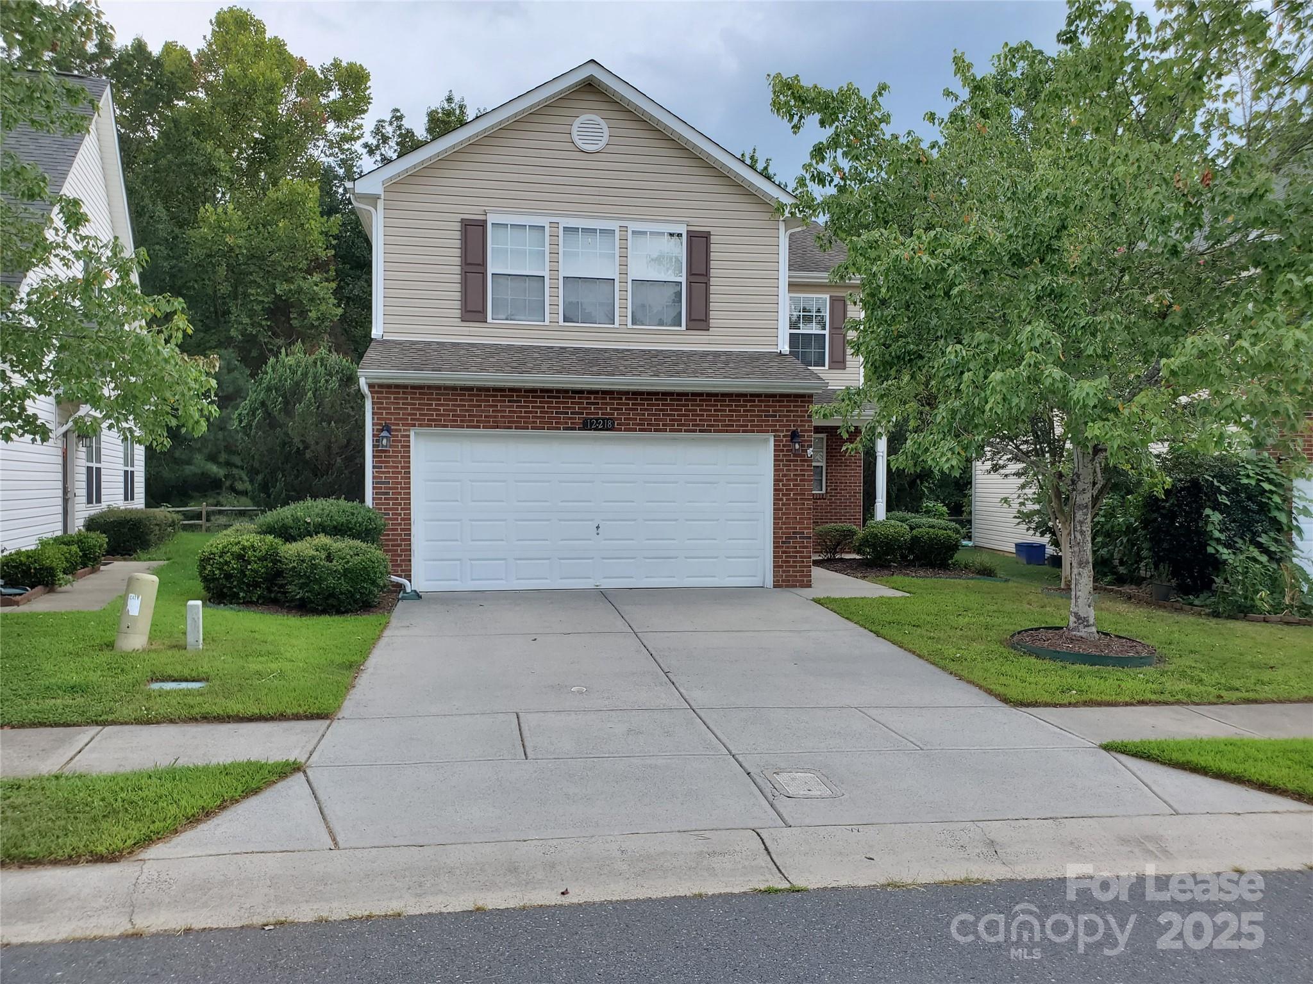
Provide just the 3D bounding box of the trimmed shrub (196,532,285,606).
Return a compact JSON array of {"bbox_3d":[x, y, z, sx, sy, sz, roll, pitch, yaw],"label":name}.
[{"bbox_3d":[-5.299,0.956,12.610,1.170,0.820,1.150,0,1,-10],"label":"trimmed shrub"}]

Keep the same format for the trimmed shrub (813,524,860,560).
[{"bbox_3d":[3.373,0.951,18.510,0.850,0.690,0.820,0,1,-10],"label":"trimmed shrub"}]

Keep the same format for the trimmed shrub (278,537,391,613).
[{"bbox_3d":[-3.933,0.975,12.060,1.330,0.880,1.250,0,1,-10],"label":"trimmed shrub"}]

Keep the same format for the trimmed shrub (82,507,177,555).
[{"bbox_3d":[-9.527,0.676,17.908,1.600,0.820,2.000,0,1,-20],"label":"trimmed shrub"}]

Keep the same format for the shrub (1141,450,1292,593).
[{"bbox_3d":[8.112,0.421,14.305,2.080,2.020,1.750,0,1,-10],"label":"shrub"}]

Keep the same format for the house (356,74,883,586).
[{"bbox_3d":[-0.416,-2.539,19.719,9.690,7.720,13.000,0,1,-10],"label":"house"}]

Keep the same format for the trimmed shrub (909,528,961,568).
[{"bbox_3d":[4.976,0.996,17.710,0.960,0.690,0.930,0,1,-10],"label":"trimmed shrub"}]

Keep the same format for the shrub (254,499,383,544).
[{"bbox_3d":[-4.472,0.724,13.108,1.730,1.240,1.400,0,1,-10],"label":"shrub"}]

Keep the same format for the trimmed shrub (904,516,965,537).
[{"bbox_3d":[5.305,0.899,18.809,1.130,0.840,1.050,0,1,-10],"label":"trimmed shrub"}]

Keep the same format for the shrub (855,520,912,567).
[{"bbox_3d":[4.106,0.919,18.010,1.050,0.810,1.000,0,1,-10],"label":"shrub"}]

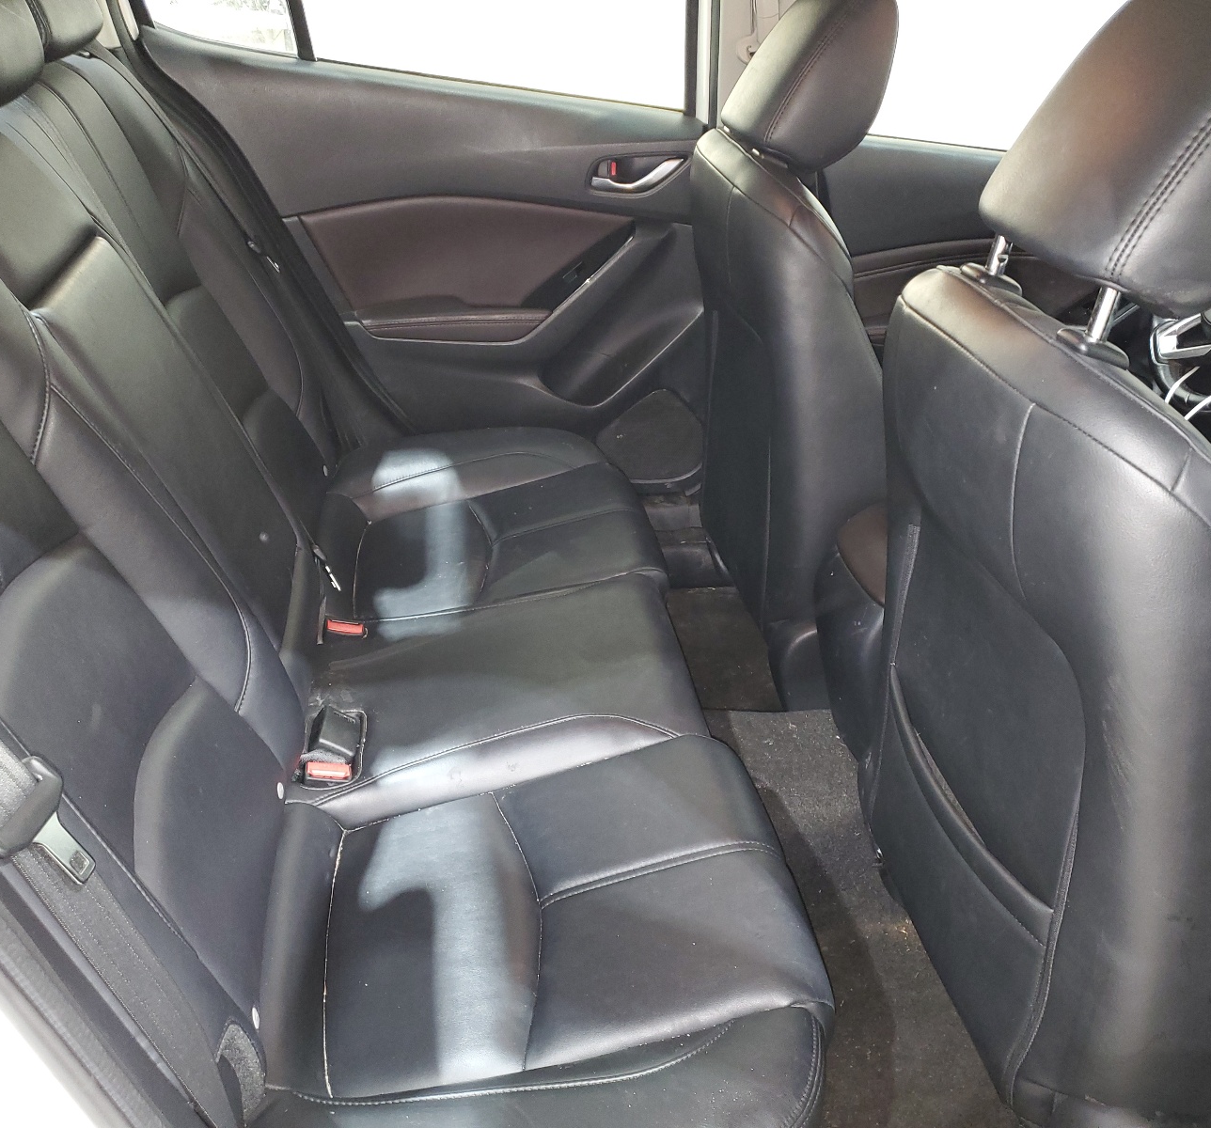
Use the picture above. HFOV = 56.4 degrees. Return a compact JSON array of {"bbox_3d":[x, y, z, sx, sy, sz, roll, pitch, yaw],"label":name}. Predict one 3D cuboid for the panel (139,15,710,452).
[{"bbox_3d":[-0.252,-0.444,1.842,0.860,0.690,0.115,-1,31,-10],"label":"panel"}]

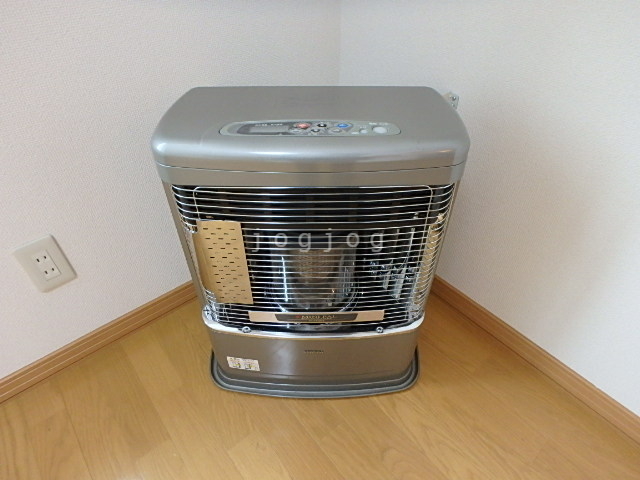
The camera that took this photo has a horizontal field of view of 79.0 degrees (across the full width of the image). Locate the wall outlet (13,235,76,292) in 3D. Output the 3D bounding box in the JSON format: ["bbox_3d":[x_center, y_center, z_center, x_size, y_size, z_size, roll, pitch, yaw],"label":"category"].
[{"bbox_3d":[-0.548,0.052,0.780,0.070,0.119,0.009,-29,49,-28],"label":"wall outlet"}]

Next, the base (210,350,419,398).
[{"bbox_3d":[-0.012,0.247,0.956,0.497,0.035,0.281,0,42,1],"label":"base"}]

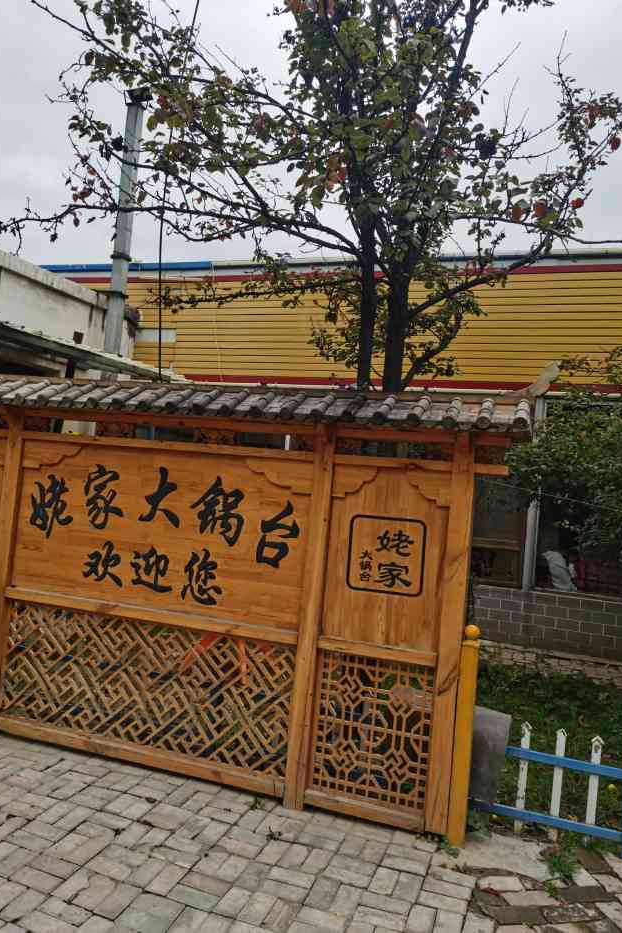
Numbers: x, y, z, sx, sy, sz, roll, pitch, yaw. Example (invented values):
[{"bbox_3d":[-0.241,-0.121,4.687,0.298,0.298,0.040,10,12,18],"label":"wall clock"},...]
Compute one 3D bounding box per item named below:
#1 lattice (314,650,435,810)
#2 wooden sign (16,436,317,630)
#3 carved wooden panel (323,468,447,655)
[{"bbox_3d":[0.290,1.287,3.586,0.613,0.687,0.045,4,-3,20],"label":"lattice"},{"bbox_3d":[-0.908,0.349,4.091,1.877,0.890,0.050,4,-3,20],"label":"wooden sign"},{"bbox_3d":[0.362,0.449,3.628,0.606,0.890,0.045,4,-3,20],"label":"carved wooden panel"}]

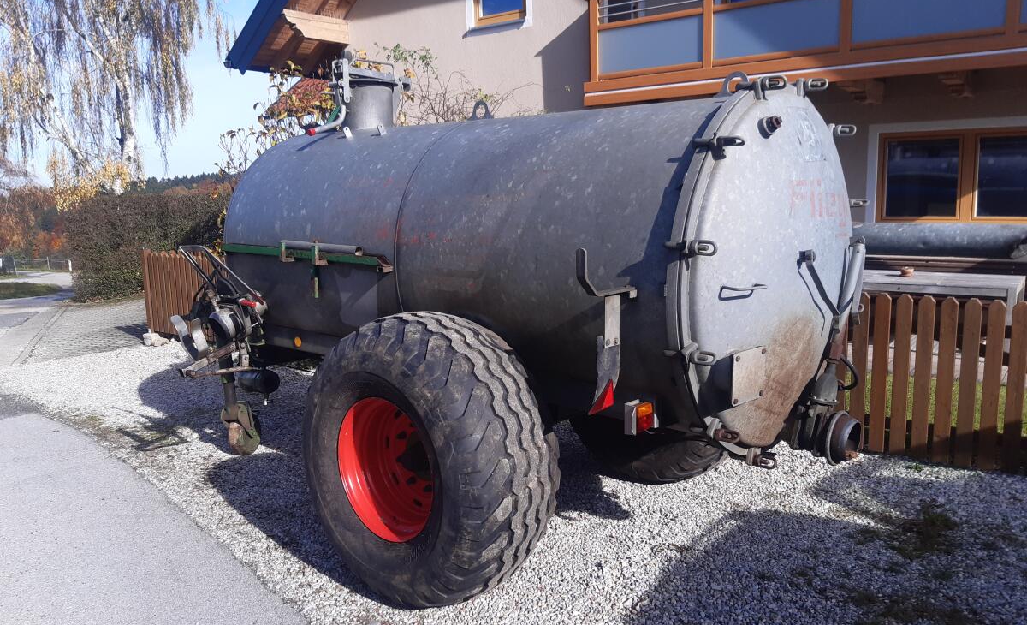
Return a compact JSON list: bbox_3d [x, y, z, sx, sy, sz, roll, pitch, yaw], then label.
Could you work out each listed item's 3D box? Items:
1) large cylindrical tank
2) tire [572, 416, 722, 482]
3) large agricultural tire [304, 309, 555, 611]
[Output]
[{"bbox_3d":[-0.098,-0.319,4.047,3.476,1.437,1.437,8,13,42],"label":"large cylindrical tank"},{"bbox_3d":[0.800,0.393,4.525,1.211,1.211,0.547,6,12,43],"label":"tire"},{"bbox_3d":[-0.383,0.611,3.274,1.211,1.211,0.547,6,12,43],"label":"large agricultural tire"}]

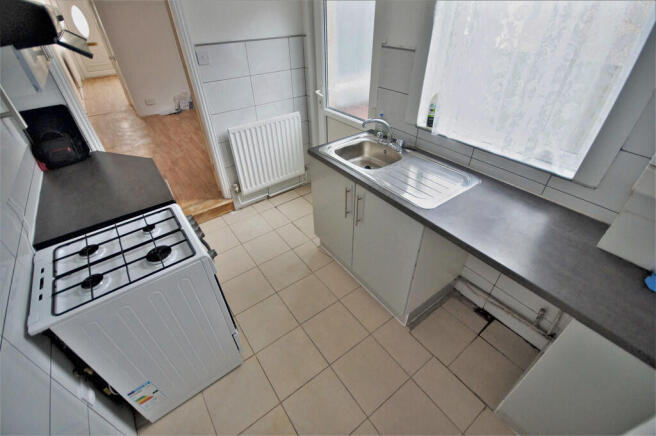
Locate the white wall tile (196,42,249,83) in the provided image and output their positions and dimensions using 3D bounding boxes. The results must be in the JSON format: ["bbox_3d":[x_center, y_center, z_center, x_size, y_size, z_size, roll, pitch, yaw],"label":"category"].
[{"bbox_3d":[-0.822,-1.261,2.192,0.399,0.253,0.012,-25,44,-28],"label":"white wall tile"}]

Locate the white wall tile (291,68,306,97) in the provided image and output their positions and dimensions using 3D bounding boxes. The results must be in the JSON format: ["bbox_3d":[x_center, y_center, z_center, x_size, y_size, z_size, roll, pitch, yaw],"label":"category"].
[{"bbox_3d":[-0.280,-1.306,2.663,0.150,0.250,0.010,-24,42,-28],"label":"white wall tile"}]

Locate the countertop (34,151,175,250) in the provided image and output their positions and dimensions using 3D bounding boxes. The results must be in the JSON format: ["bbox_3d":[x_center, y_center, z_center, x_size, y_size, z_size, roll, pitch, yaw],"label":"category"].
[{"bbox_3d":[-1.365,-0.226,1.666,0.590,0.037,1.042,-25,44,-28],"label":"countertop"}]

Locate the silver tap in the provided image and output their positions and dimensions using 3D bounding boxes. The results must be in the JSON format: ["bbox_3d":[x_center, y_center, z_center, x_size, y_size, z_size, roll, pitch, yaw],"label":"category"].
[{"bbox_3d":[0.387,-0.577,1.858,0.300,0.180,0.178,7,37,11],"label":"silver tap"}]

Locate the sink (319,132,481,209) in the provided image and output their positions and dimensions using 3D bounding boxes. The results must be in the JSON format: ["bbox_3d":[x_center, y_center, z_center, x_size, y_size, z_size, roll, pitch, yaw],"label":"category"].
[{"bbox_3d":[0.399,-0.289,1.737,0.500,0.145,0.950,-24,42,-28],"label":"sink"}]

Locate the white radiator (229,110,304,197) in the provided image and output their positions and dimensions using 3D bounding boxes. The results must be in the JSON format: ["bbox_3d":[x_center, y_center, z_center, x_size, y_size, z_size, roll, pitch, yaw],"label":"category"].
[{"bbox_3d":[-0.586,-0.656,2.772,0.725,0.680,0.090,-24,42,-28],"label":"white radiator"}]

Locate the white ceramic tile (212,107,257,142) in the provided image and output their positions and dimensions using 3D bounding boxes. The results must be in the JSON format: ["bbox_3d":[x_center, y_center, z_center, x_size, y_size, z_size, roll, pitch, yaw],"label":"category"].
[{"bbox_3d":[-0.824,-0.858,2.499,0.399,0.253,0.012,-25,44,-28],"label":"white ceramic tile"}]

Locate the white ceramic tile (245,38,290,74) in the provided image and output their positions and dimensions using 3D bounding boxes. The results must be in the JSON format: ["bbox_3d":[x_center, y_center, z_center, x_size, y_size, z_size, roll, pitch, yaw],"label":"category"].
[{"bbox_3d":[-0.502,-1.411,2.377,0.399,0.253,0.012,-25,44,-28],"label":"white ceramic tile"}]

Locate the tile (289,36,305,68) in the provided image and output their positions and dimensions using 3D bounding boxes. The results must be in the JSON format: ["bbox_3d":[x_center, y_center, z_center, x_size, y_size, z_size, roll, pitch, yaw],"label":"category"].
[{"bbox_3d":[-0.277,-1.515,2.506,0.160,0.253,0.012,-25,44,-28],"label":"tile"}]

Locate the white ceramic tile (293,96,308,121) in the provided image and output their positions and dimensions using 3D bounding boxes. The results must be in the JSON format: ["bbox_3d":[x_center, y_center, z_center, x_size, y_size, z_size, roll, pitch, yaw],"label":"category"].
[{"bbox_3d":[-0.273,-1.115,2.816,0.154,0.253,0.012,-25,44,-28],"label":"white ceramic tile"}]

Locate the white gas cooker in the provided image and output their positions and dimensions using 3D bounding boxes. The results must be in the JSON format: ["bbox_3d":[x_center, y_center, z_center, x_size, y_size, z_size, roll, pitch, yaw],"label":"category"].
[{"bbox_3d":[-0.847,0.480,1.404,0.590,0.870,0.500,-24,42,-28],"label":"white gas cooker"}]

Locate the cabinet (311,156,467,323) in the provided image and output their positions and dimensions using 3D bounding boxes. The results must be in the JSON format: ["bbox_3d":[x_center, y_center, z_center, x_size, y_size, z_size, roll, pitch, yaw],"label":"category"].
[{"bbox_3d":[0.413,0.063,2.003,0.565,0.892,1.019,-25,44,-28],"label":"cabinet"}]

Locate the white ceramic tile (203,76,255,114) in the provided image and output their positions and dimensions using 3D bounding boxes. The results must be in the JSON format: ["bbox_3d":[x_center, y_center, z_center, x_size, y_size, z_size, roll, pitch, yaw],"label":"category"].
[{"bbox_3d":[-0.829,-1.055,2.345,0.400,0.250,0.010,-24,42,-28],"label":"white ceramic tile"}]

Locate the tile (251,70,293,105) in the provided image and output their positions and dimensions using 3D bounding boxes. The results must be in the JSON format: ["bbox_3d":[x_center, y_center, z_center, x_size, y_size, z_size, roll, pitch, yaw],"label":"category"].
[{"bbox_3d":[-0.504,-1.203,2.534,0.403,0.250,0.010,-24,42,-28],"label":"tile"}]

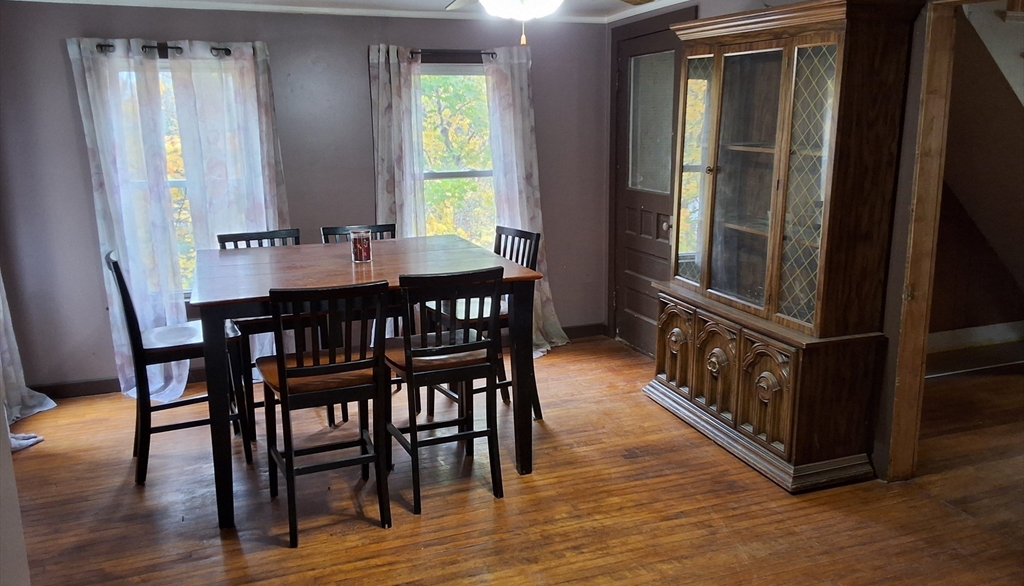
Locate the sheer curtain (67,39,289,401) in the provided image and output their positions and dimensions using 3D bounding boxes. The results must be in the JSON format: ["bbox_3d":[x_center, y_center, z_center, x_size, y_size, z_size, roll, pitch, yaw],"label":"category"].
[{"bbox_3d":[-1.826,-0.413,4.753,1.100,2.000,0.200,-5,12,-20],"label":"sheer curtain"}]

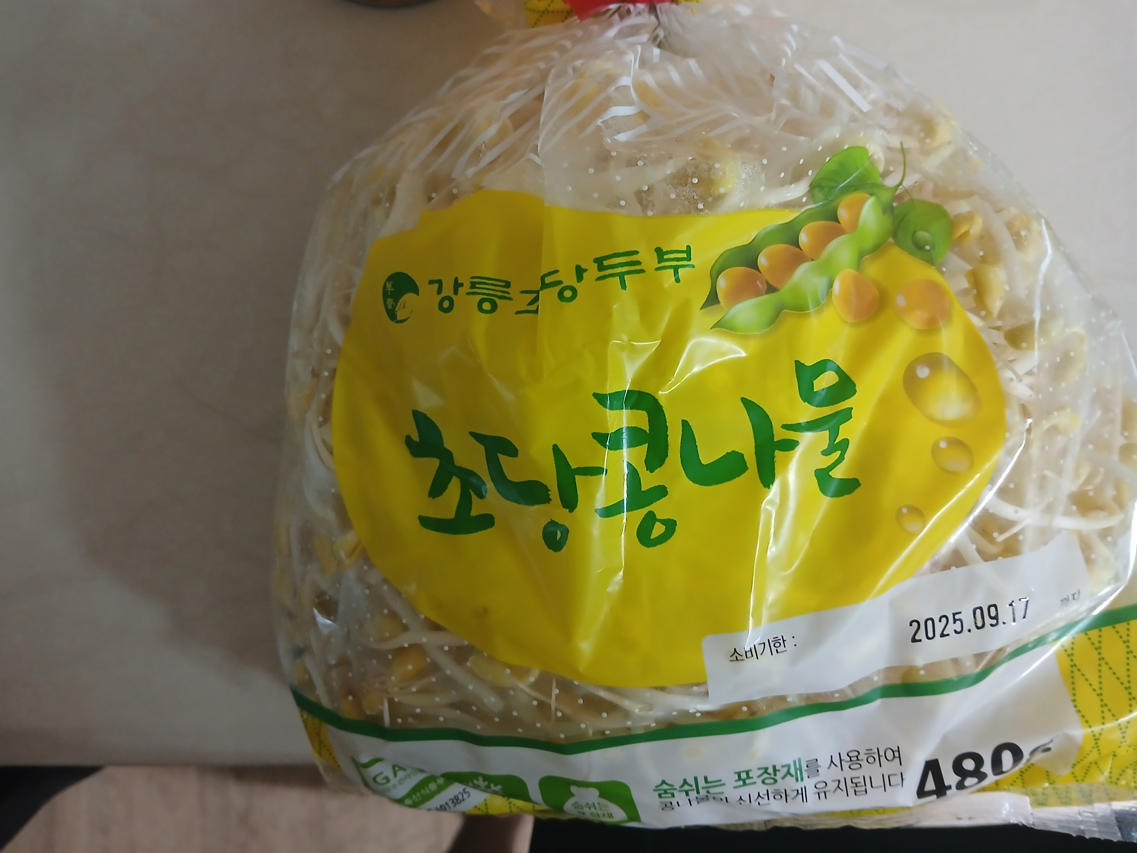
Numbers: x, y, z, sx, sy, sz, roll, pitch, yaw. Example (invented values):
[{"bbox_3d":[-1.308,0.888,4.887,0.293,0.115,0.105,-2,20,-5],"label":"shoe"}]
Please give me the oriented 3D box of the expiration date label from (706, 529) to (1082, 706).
[{"bbox_3d":[0.078,0.046,0.204,0.094,0.008,0.021,-13,107,-3],"label":"expiration date label"}]

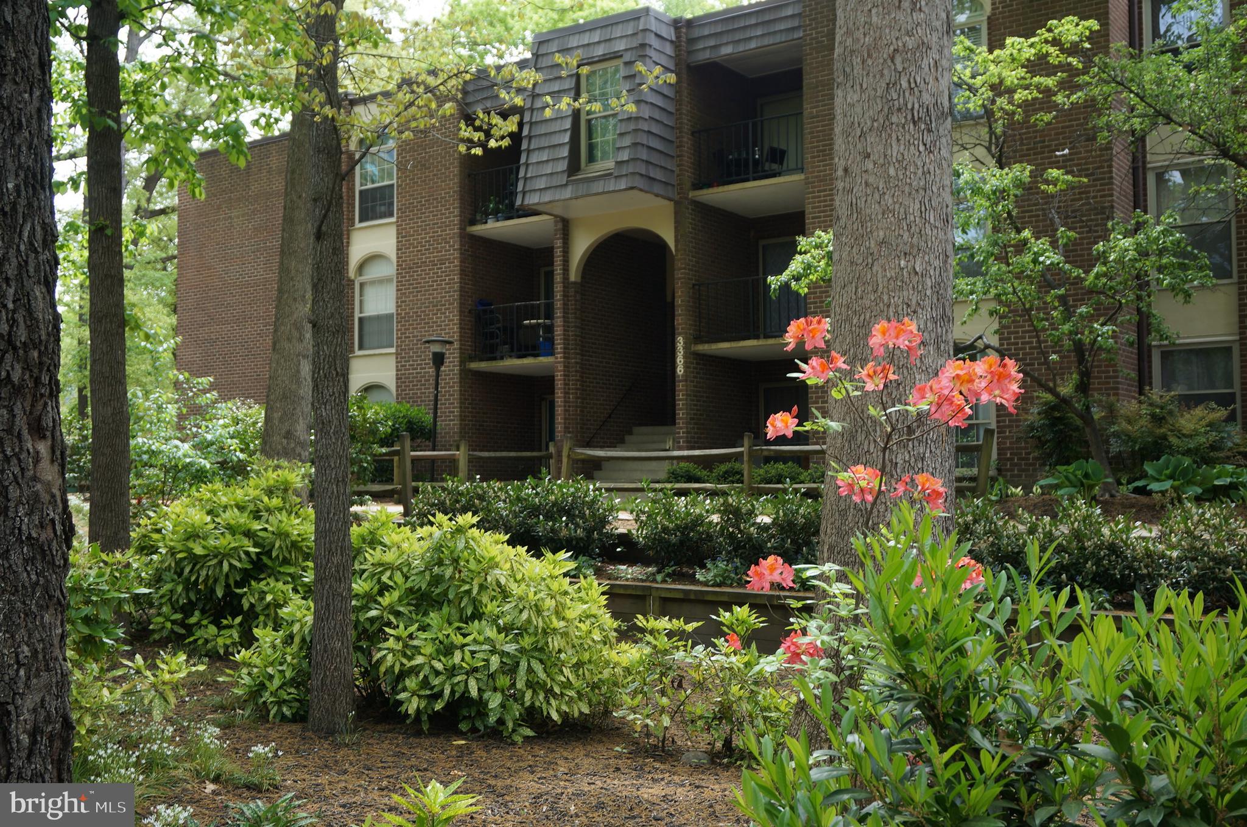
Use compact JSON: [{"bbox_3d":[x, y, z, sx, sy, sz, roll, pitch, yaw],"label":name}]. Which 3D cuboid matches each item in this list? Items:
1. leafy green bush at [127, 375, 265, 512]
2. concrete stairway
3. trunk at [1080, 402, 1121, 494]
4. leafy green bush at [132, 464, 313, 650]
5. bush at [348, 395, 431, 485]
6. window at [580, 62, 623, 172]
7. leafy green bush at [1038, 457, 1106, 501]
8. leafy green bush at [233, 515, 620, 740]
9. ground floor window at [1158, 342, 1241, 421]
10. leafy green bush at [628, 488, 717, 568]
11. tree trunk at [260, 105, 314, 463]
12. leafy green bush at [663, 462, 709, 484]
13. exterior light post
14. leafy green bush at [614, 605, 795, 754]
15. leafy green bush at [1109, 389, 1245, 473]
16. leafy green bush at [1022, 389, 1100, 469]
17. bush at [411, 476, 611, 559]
[{"bbox_3d":[-6.278,0.458,18.800,1.950,1.980,1.800,0,-3,0],"label":"leafy green bush"},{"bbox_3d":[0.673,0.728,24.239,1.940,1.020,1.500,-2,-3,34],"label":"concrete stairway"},{"bbox_3d":[5.835,0.448,15.700,0.450,1.120,0.250,0,-3,0],"label":"trunk"},{"bbox_3d":[-3.780,1.321,12.135,1.750,1.650,1.600,1,-3,-17],"label":"leafy green bush"},{"bbox_3d":[-4.176,0.486,22.800,1.400,1.550,1.250,-2,-4,34],"label":"bush"},{"bbox_3d":[-0.368,-5.110,21.948,0.882,1.813,0.120,-2,-4,34],"label":"window"},{"bbox_3d":[5.319,0.775,15.200,0.760,0.490,0.700,0,-3,0],"label":"leafy green bush"},{"bbox_3d":[-1.312,1.335,8.484,2.500,1.300,1.800,0,-3,-9],"label":"leafy green bush"},{"bbox_3d":[8.490,-0.280,18.937,1.194,1.520,0.120,-2,-4,34],"label":"ground floor window"},{"bbox_3d":[0.526,1.198,13.400,0.950,0.820,0.880,0,-3,0],"label":"leafy green bush"},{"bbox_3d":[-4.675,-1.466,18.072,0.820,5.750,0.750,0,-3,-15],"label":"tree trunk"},{"bbox_3d":[1.025,1.000,21.200,0.680,0.400,0.650,0,-3,0],"label":"leafy green bush"},{"bbox_3d":[-3.316,-0.052,22.800,0.530,2.620,0.530,0,-3,0],"label":"exterior light post"},{"bbox_3d":[0.484,1.594,7.700,1.020,0.840,0.850,0,-3,0],"label":"leafy green bush"},{"bbox_3d":[7.447,0.293,17.201,1.700,1.330,1.150,-2,-3,34],"label":"leafy green bush"},{"bbox_3d":[6.072,0.318,17.777,1.000,1.350,0.900,-2,-3,34],"label":"leafy green bush"},{"bbox_3d":[-1.334,1.237,15.041,2.600,1.020,1.000,-2,-3,34],"label":"bush"}]

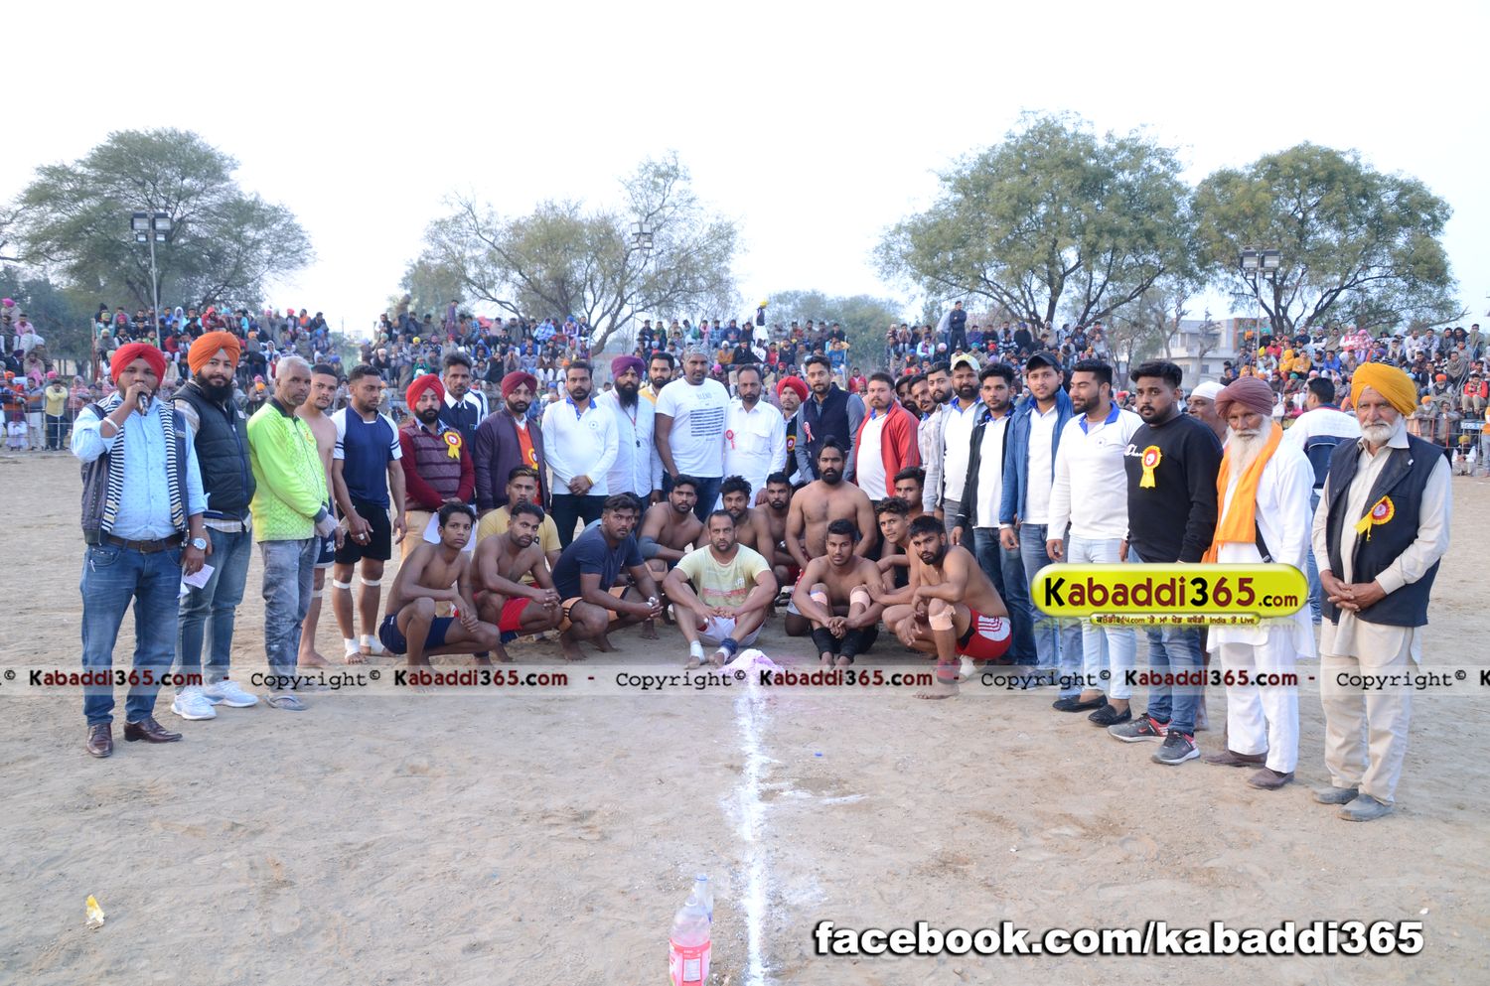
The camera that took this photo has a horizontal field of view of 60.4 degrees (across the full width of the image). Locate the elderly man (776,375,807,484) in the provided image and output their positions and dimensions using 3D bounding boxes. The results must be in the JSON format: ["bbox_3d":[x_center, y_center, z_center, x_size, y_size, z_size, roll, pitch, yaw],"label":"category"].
[{"bbox_3d":[0.327,-0.002,9.100,0.500,1.662,0.310,1,5,6],"label":"elderly man"}]

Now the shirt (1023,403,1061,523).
[{"bbox_3d":[1.537,-0.154,6.750,0.390,0.648,0.250,4,6,30],"label":"shirt"}]

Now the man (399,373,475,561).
[{"bbox_3d":[-1.928,0.096,8.000,0.520,1.690,0.340,0,5,-12],"label":"man"}]

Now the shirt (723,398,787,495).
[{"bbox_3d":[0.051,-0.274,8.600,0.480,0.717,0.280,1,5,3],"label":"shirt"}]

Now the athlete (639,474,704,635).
[{"bbox_3d":[-0.459,0.409,8.350,0.560,1.020,0.660,-1,5,-14],"label":"athlete"}]

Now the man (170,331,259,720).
[{"bbox_3d":[-2.617,0.139,6.288,0.360,1.845,0.480,4,5,35],"label":"man"}]

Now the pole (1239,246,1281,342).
[{"bbox_3d":[11.655,-3.223,29.000,0.880,4.720,0.350,1,5,6],"label":"pole"}]

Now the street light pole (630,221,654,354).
[{"bbox_3d":[-2.962,-4.539,36.000,0.700,6.200,0.450,0,5,-5],"label":"street light pole"}]

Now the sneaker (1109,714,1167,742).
[{"bbox_3d":[1.817,1.077,5.929,0.288,0.120,0.110,-1,6,-22],"label":"sneaker"}]

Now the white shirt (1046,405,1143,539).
[{"bbox_3d":[1.735,-0.104,6.330,0.470,0.670,0.280,3,6,30],"label":"white shirt"}]

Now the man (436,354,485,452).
[{"bbox_3d":[-1.853,-0.020,8.300,0.490,1.795,0.310,0,5,-10],"label":"man"}]

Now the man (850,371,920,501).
[{"bbox_3d":[0.988,0.034,8.800,0.560,1.720,0.420,3,5,30],"label":"man"}]

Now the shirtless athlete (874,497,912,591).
[{"bbox_3d":[0.985,0.504,7.550,0.470,0.950,0.620,6,7,44],"label":"shirtless athlete"}]

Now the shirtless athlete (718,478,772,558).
[{"bbox_3d":[-0.042,0.418,8.300,0.600,1.040,0.660,0,5,-3],"label":"shirtless athlete"}]

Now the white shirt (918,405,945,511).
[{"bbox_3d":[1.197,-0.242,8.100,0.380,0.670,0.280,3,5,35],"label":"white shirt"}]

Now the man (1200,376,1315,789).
[{"bbox_3d":[2.157,0.361,5.398,0.380,1.698,0.520,-2,5,-36],"label":"man"}]

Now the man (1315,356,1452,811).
[{"bbox_3d":[2.482,0.371,5.010,0.360,1.747,0.540,-2,5,-38],"label":"man"}]

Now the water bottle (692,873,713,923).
[{"bbox_3d":[-0.116,1.175,3.500,0.067,0.240,0.067,0,4,0],"label":"water bottle"}]

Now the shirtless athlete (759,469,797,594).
[{"bbox_3d":[0.250,0.381,8.720,0.580,1.040,0.660,1,5,6],"label":"shirtless athlete"}]

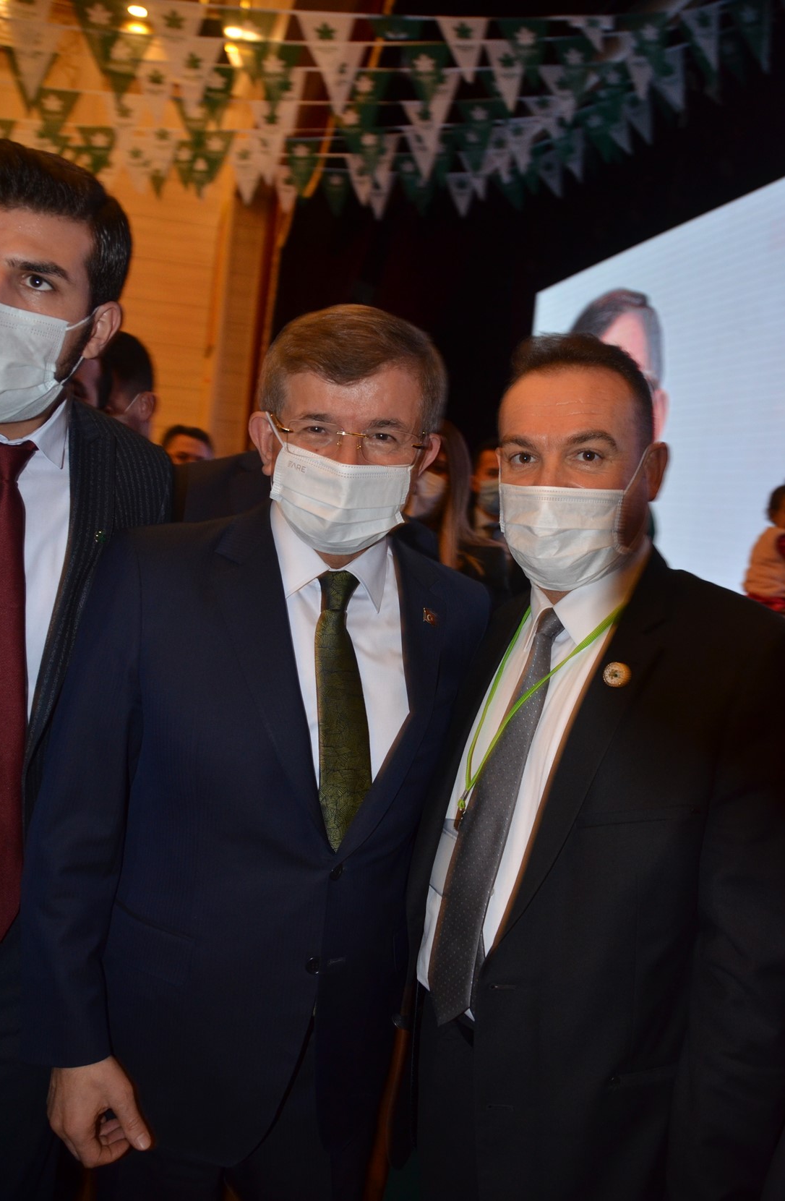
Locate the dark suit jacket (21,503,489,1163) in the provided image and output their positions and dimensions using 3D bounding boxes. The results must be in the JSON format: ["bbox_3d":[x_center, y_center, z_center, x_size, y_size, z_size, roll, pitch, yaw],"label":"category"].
[{"bbox_3d":[-0.145,0.265,1.000,0.510,0.740,0.290,5,6,-21],"label":"dark suit jacket"}]

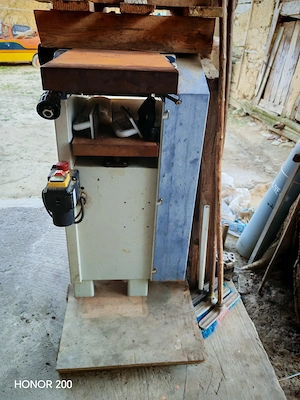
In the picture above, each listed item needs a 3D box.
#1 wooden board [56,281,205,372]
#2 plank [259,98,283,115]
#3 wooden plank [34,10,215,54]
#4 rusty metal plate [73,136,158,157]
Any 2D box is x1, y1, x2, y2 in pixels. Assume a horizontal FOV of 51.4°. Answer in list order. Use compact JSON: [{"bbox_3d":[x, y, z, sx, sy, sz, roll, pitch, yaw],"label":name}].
[{"bbox_3d":[-0.077,0.486,1.259,0.525,0.021,0.393,0,30,-6],"label":"wooden board"},{"bbox_3d":[2.253,-1.751,5.819,0.040,0.125,0.702,-6,31,-15],"label":"plank"},{"bbox_3d":[-0.090,-0.671,1.260,0.702,0.127,0.035,0,30,-5],"label":"wooden plank"},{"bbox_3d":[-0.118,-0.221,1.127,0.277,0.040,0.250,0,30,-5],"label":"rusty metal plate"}]

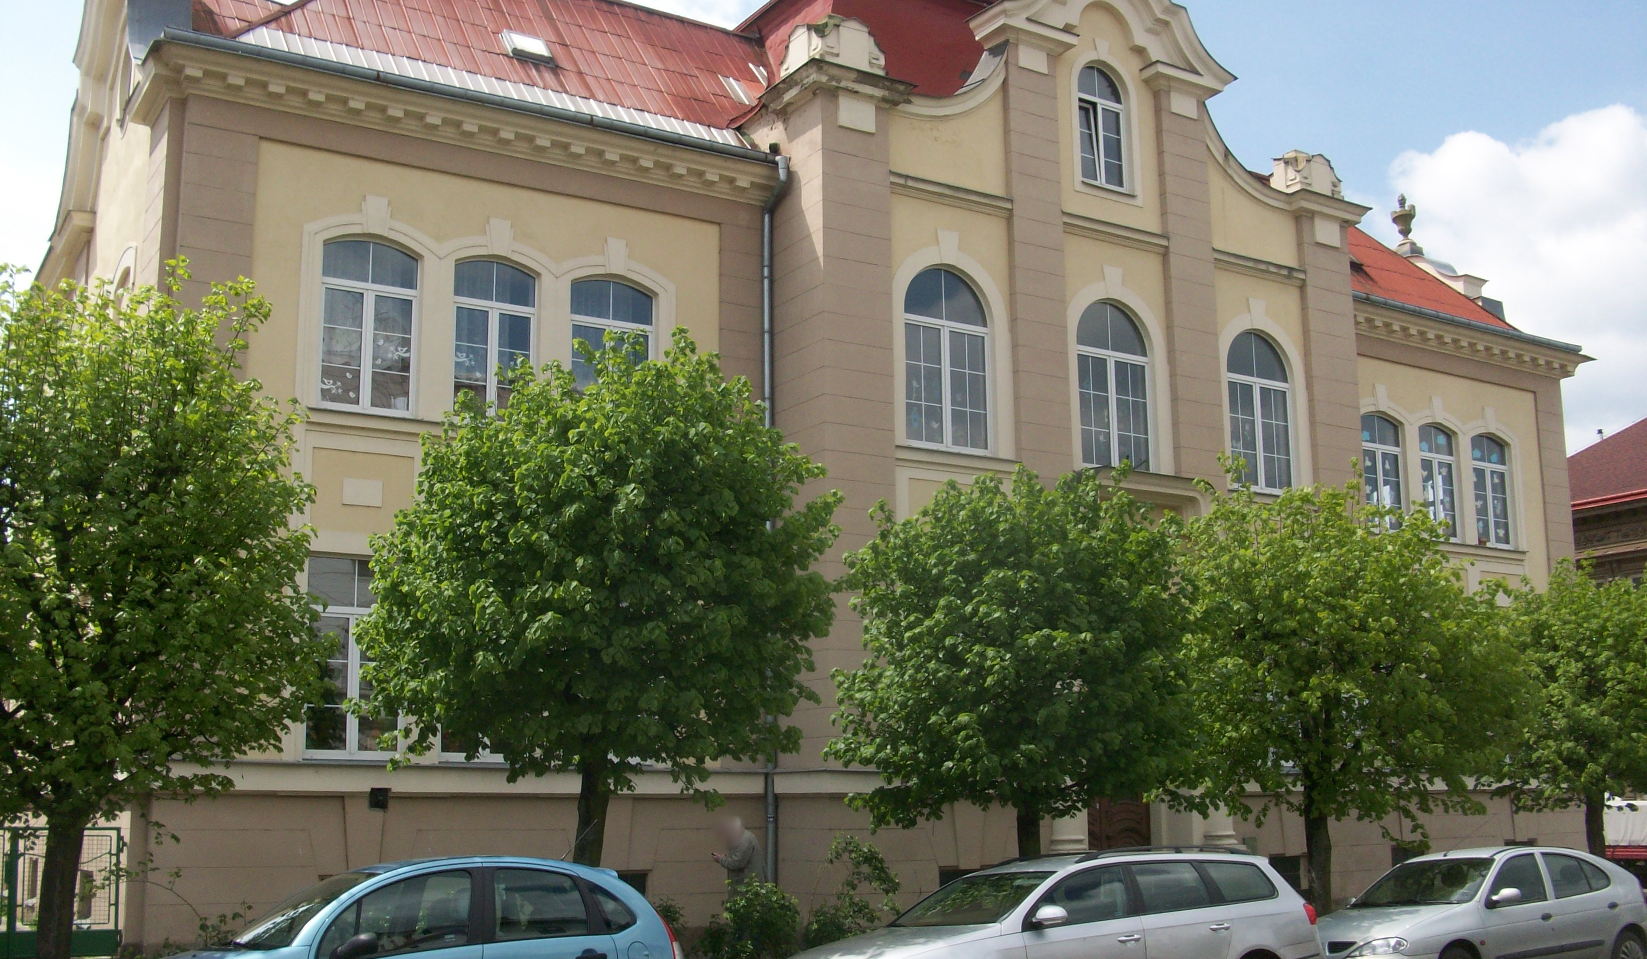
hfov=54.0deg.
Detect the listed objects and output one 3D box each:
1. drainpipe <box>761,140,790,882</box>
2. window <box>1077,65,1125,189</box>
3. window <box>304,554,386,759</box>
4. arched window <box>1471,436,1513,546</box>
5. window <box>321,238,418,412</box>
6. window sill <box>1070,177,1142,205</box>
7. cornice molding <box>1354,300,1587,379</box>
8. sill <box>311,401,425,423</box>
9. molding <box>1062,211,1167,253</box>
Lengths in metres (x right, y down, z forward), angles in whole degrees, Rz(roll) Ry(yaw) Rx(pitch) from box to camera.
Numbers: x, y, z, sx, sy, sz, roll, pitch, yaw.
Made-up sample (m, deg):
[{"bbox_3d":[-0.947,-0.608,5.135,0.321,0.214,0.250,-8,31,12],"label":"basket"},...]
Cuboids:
[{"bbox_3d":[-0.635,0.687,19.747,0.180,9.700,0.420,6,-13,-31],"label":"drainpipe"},{"bbox_3d":[4.418,-5.626,25.790,0.995,2.113,0.160,6,-13,-31],"label":"window"},{"bbox_3d":[-5.651,2.120,19.463,1.160,2.414,0.160,6,-13,-30],"label":"window"},{"bbox_3d":[11.709,0.179,28.253,1.000,2.020,0.150,6,-13,-31],"label":"arched window"},{"bbox_3d":[-5.665,-1.938,20.254,1.208,2.202,0.160,6,-13,-30],"label":"window"},{"bbox_3d":[4.469,-4.523,25.385,1.250,0.200,0.220,6,-13,-31],"label":"window sill"},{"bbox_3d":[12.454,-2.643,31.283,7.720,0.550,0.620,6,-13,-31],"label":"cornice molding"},{"bbox_3d":[-4.959,-0.705,17.505,1.300,0.090,0.240,6,-13,-31],"label":"sill"},{"bbox_3d":[4.607,-3.875,25.401,2.147,0.252,0.220,6,-13,-30],"label":"molding"}]

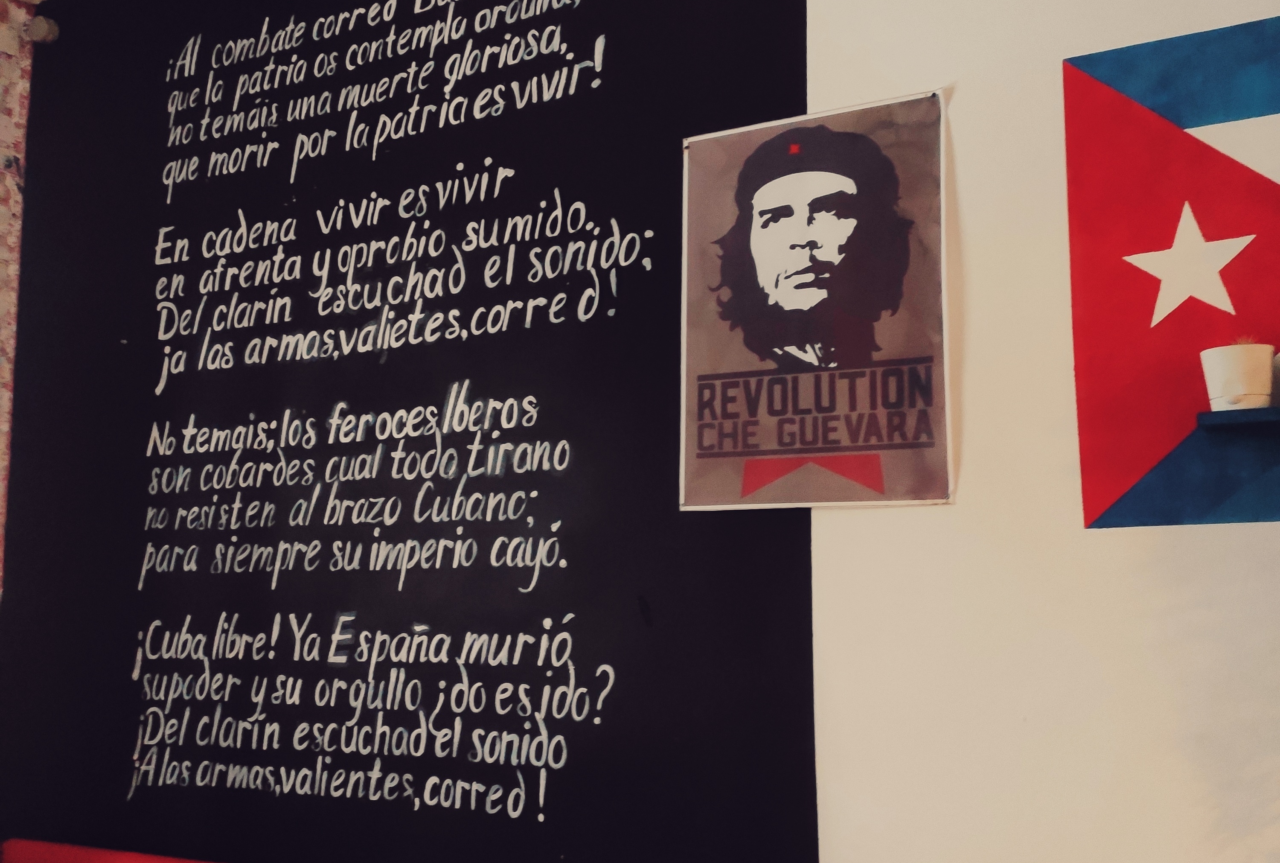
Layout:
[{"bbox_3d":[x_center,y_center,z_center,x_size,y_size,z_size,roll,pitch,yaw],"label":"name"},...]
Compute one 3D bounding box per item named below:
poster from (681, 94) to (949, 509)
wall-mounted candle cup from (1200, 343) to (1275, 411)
[{"bbox_3d":[0.246,-0.185,1.839,0.416,0.597,0.010,-4,-8,28],"label":"poster"},{"bbox_3d":[0.726,-0.060,1.494,0.081,0.076,0.081,-4,-8,28],"label":"wall-mounted candle cup"}]

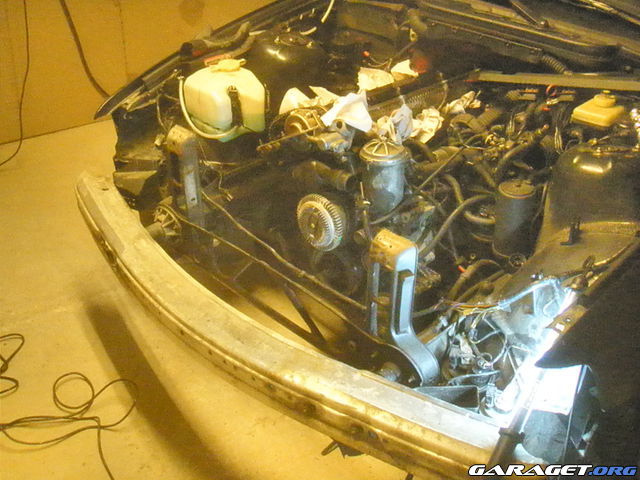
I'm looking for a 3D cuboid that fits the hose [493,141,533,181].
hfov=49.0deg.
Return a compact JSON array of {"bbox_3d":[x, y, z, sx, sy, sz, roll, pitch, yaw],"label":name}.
[{"bbox_3d":[0.562,-0.232,2.050,0.060,0.070,0.140,29,47,34],"label":"hose"}]

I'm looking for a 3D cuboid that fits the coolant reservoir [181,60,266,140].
[{"bbox_3d":[-0.308,-0.451,2.270,0.220,0.200,0.170,29,47,34],"label":"coolant reservoir"}]

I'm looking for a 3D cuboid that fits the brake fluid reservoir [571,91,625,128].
[{"bbox_3d":[0.837,-0.394,2.120,0.120,0.085,0.130,29,47,34],"label":"brake fluid reservoir"}]

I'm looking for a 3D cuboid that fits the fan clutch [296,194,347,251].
[{"bbox_3d":[0.004,-0.049,1.970,0.148,0.148,0.055,29,47,34],"label":"fan clutch"}]

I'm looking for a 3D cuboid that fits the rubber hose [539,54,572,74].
[{"bbox_3d":[0.808,-0.600,2.400,0.110,0.055,0.045,29,47,34],"label":"rubber hose"}]

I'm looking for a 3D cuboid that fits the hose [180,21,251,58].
[{"bbox_3d":[-0.354,-0.679,2.380,0.080,0.085,0.270,29,47,34],"label":"hose"}]

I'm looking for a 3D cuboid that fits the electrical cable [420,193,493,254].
[{"bbox_3d":[0.373,-0.042,1.920,0.100,0.120,0.200,29,47,34],"label":"electrical cable"}]

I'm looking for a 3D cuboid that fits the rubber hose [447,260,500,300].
[{"bbox_3d":[0.415,0.107,1.900,0.070,0.075,0.180,29,47,34],"label":"rubber hose"}]

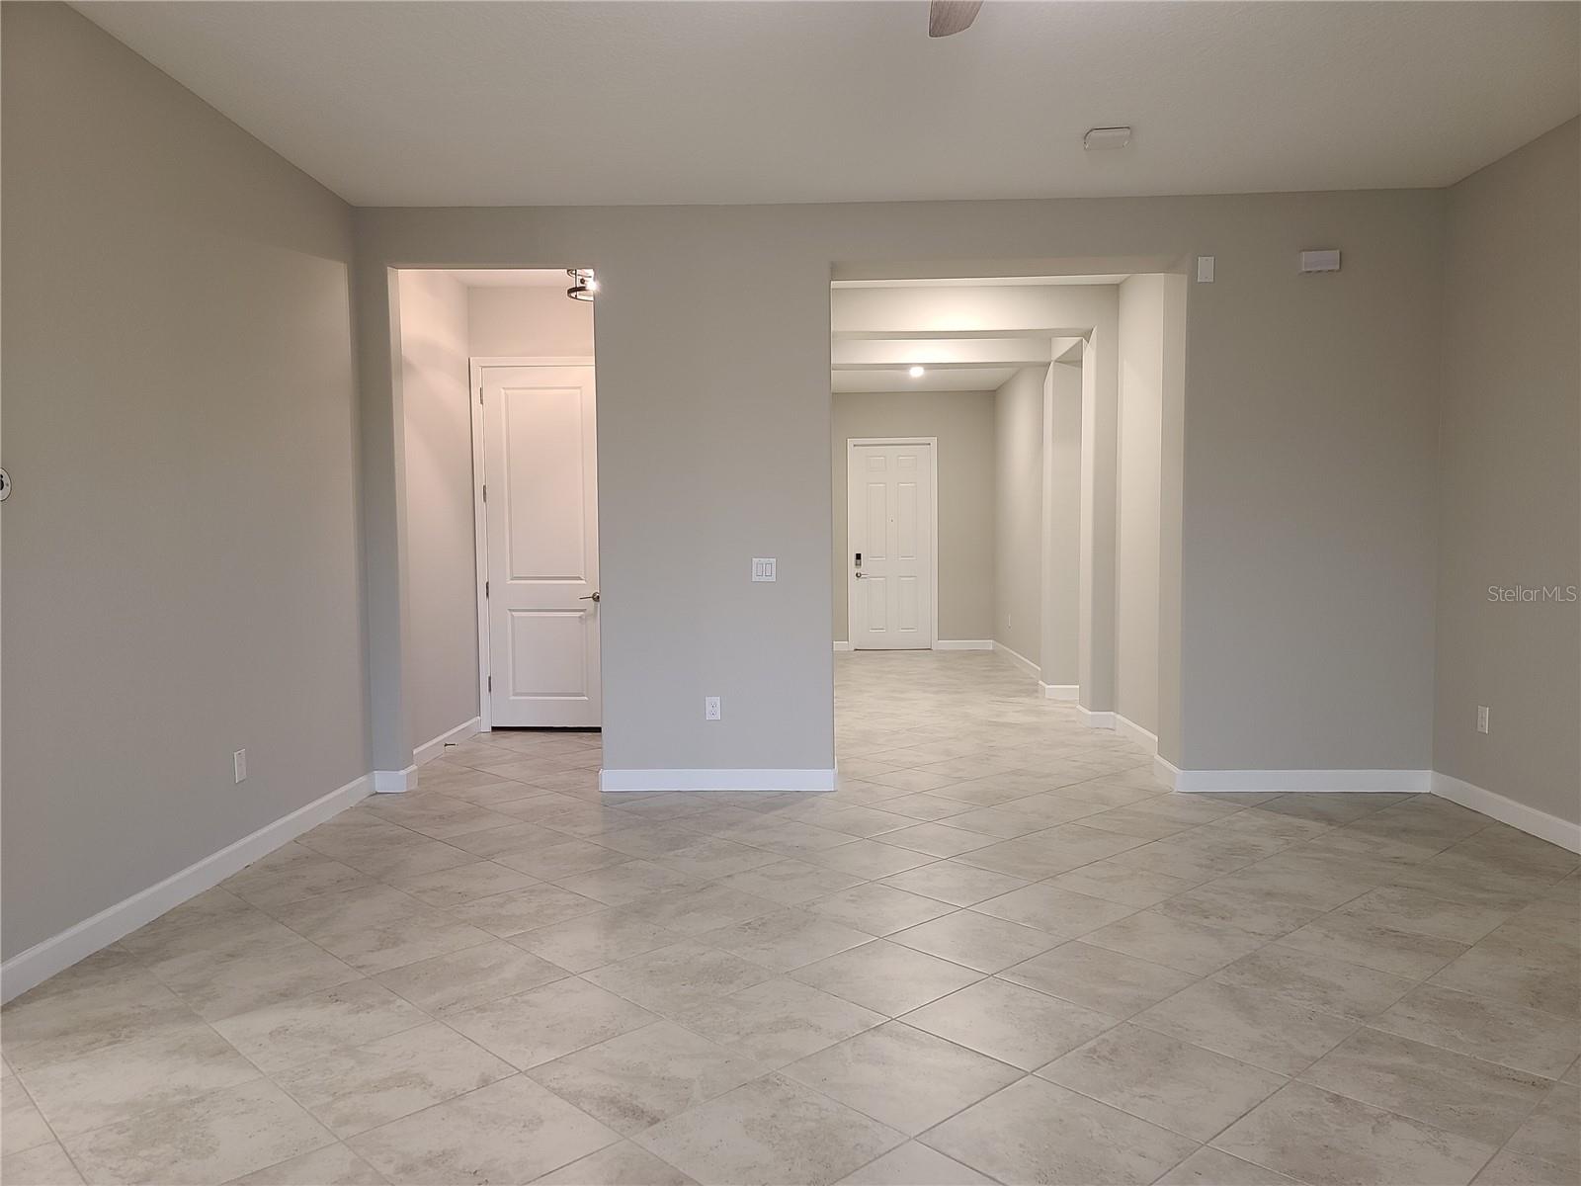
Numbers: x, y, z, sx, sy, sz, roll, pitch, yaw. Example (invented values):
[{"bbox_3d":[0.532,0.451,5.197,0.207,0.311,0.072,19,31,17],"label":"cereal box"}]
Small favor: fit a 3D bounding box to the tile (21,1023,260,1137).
[{"bbox_3d":[-1.621,1.208,2.863,0.445,0.010,0.445,-3,4,-44],"label":"tile"}]

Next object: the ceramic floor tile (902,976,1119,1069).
[{"bbox_3d":[0.603,1.175,3.129,0.445,0.010,0.445,-3,4,-44],"label":"ceramic floor tile"}]

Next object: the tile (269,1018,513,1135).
[{"bbox_3d":[-0.987,1.203,2.849,0.445,0.010,0.445,-3,4,-44],"label":"tile"}]

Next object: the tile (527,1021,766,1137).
[{"bbox_3d":[-0.354,1.198,2.834,0.445,0.010,0.445,-3,4,-44],"label":"tile"}]

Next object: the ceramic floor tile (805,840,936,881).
[{"bbox_3d":[0.322,1.105,4.718,0.445,0.010,0.445,-3,4,-44],"label":"ceramic floor tile"}]

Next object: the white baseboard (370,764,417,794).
[{"bbox_3d":[-2.086,0.974,6.006,0.190,0.115,0.150,0,3,1],"label":"white baseboard"}]

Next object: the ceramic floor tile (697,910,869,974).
[{"bbox_3d":[-0.011,1.130,3.710,0.438,0.010,0.438,-3,4,-43],"label":"ceramic floor tile"}]

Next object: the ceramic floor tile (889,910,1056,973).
[{"bbox_3d":[0.611,1.127,3.690,0.438,0.010,0.438,-3,4,-43],"label":"ceramic floor tile"}]

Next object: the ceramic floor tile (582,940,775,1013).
[{"bbox_3d":[-0.332,1.146,3.409,0.438,0.010,0.438,-3,4,-43],"label":"ceramic floor tile"}]

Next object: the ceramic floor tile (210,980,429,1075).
[{"bbox_3d":[-1.285,1.181,3.146,0.441,0.010,0.441,-3,4,-44],"label":"ceramic floor tile"}]

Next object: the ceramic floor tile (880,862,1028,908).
[{"bbox_3d":[0.631,1.117,4.395,0.445,0.010,0.445,-3,4,-44],"label":"ceramic floor tile"}]

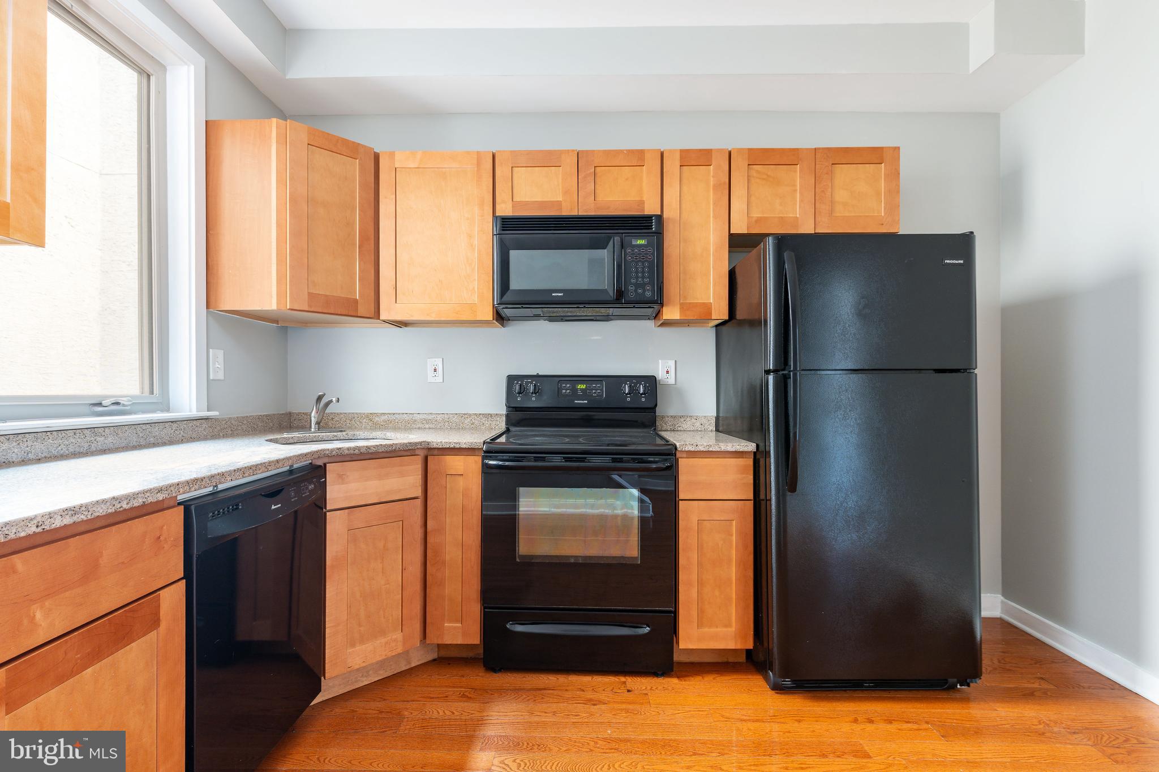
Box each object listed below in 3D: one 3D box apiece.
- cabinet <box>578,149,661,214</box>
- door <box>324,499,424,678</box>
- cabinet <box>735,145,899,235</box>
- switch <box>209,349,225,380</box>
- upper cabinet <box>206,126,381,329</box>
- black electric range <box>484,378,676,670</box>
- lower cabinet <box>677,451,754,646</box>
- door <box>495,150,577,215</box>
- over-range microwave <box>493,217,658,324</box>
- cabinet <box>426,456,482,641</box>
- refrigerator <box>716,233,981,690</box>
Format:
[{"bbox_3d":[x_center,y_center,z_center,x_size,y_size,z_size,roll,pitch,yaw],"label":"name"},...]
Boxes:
[{"bbox_3d":[0.186,-0.920,2.475,0.378,0.300,0.320,0,0,2],"label":"cabinet"},{"bbox_3d":[-0.781,0.751,1.968,0.352,0.595,0.022,0,0,-42],"label":"door"},{"bbox_3d":[1.057,-0.871,2.460,0.752,0.384,0.325,0,0,2],"label":"cabinet"},{"bbox_3d":[-1.518,-0.089,2.163,0.014,0.124,0.080,0,0,0],"label":"switch"},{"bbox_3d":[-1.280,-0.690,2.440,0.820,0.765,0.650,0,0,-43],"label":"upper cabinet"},{"bbox_3d":[0.008,0.545,2.308,0.757,1.195,0.670,0,0,2],"label":"black electric range"},{"bbox_3d":[0.545,0.660,2.330,0.303,0.800,0.610,0,0,2],"label":"lower cabinet"},{"bbox_3d":[-0.195,-0.924,2.345,0.374,0.293,0.020,0,0,2],"label":"door"},{"bbox_3d":[-0.003,-0.560,2.455,0.757,0.420,0.385,0,0,2],"label":"over-range microwave"},{"bbox_3d":[-0.500,0.657,2.070,0.223,0.752,0.020,0,0,2],"label":"cabinet"},{"bbox_3d":[1.078,0.287,2.220,0.757,1.695,0.780,0,0,2],"label":"refrigerator"}]

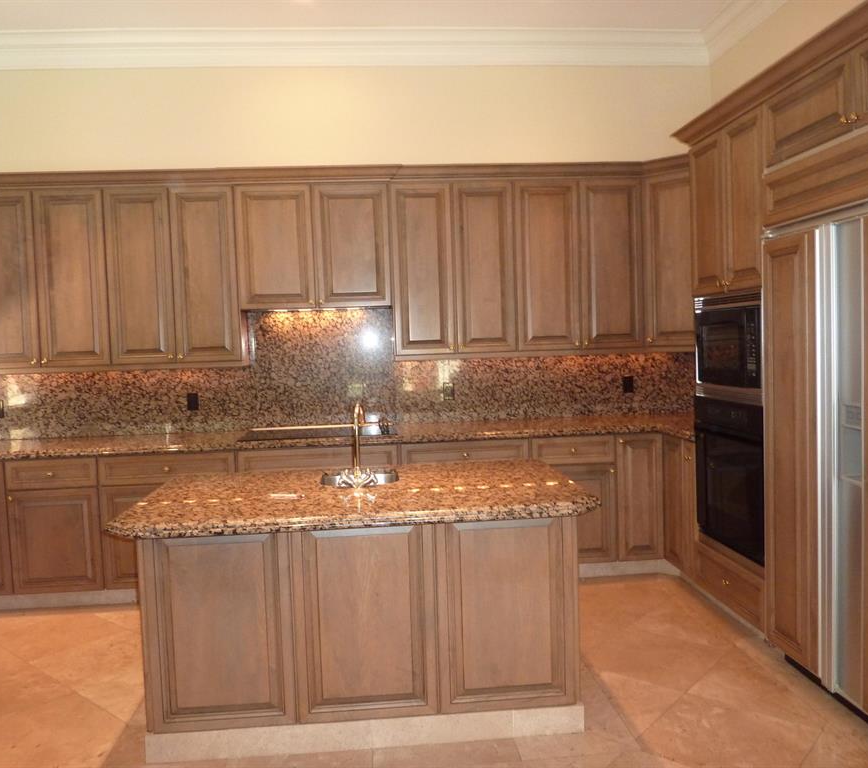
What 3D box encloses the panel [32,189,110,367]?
[{"bbox_3d":[-2.117,-0.619,4.331,0.395,1.027,0.022,-2,3,-4],"label":"panel"}]

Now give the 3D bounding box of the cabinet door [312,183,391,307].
[{"bbox_3d":[-0.487,-0.831,4.448,0.448,0.722,0.022,-2,3,-4],"label":"cabinet door"}]

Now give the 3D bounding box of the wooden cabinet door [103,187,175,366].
[{"bbox_3d":[-1.725,-0.629,4.353,0.366,1.023,0.030,-2,3,-4],"label":"wooden cabinet door"}]

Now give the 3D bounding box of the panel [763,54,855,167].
[{"bbox_3d":[1.439,-1.033,2.852,0.022,0.258,0.588,-2,3,-4],"label":"panel"}]

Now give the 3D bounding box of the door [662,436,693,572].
[{"bbox_3d":[1.388,0.675,4.161,0.030,0.749,0.384,-2,3,-4],"label":"door"}]

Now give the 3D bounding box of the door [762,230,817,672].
[{"bbox_3d":[1.473,0.268,3.043,0.022,1.756,0.390,-2,3,-4],"label":"door"}]

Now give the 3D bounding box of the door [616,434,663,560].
[{"bbox_3d":[1.217,0.672,4.364,0.273,0.745,0.022,-2,3,-4],"label":"door"}]

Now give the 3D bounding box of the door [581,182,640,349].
[{"bbox_3d":[1.090,-0.731,4.558,0.376,1.023,0.030,-2,3,-4],"label":"door"}]

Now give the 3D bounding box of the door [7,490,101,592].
[{"bbox_3d":[-2.105,0.876,4.139,0.487,0.578,0.030,-2,3,-4],"label":"door"}]

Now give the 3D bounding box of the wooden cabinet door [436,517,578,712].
[{"bbox_3d":[0.267,0.805,2.671,0.518,0.740,0.030,-2,3,-4],"label":"wooden cabinet door"}]

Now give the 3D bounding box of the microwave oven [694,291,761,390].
[{"bbox_3d":[1.613,-0.187,3.537,0.450,0.504,0.671,-2,3,-4],"label":"microwave oven"}]

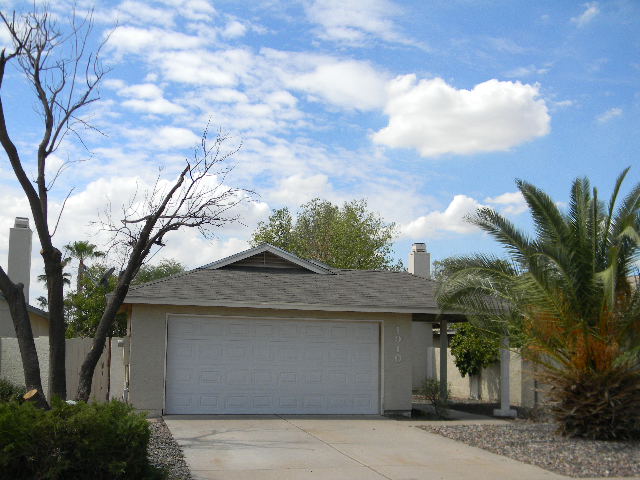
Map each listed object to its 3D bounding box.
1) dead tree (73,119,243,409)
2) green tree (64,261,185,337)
[{"bbox_3d":[-2.978,0.542,13.754,2.950,5.528,2.300,1,-8,0],"label":"dead tree"},{"bbox_3d":[-6.261,2.753,23.832,3.600,3.989,3.300,1,-8,0],"label":"green tree"}]

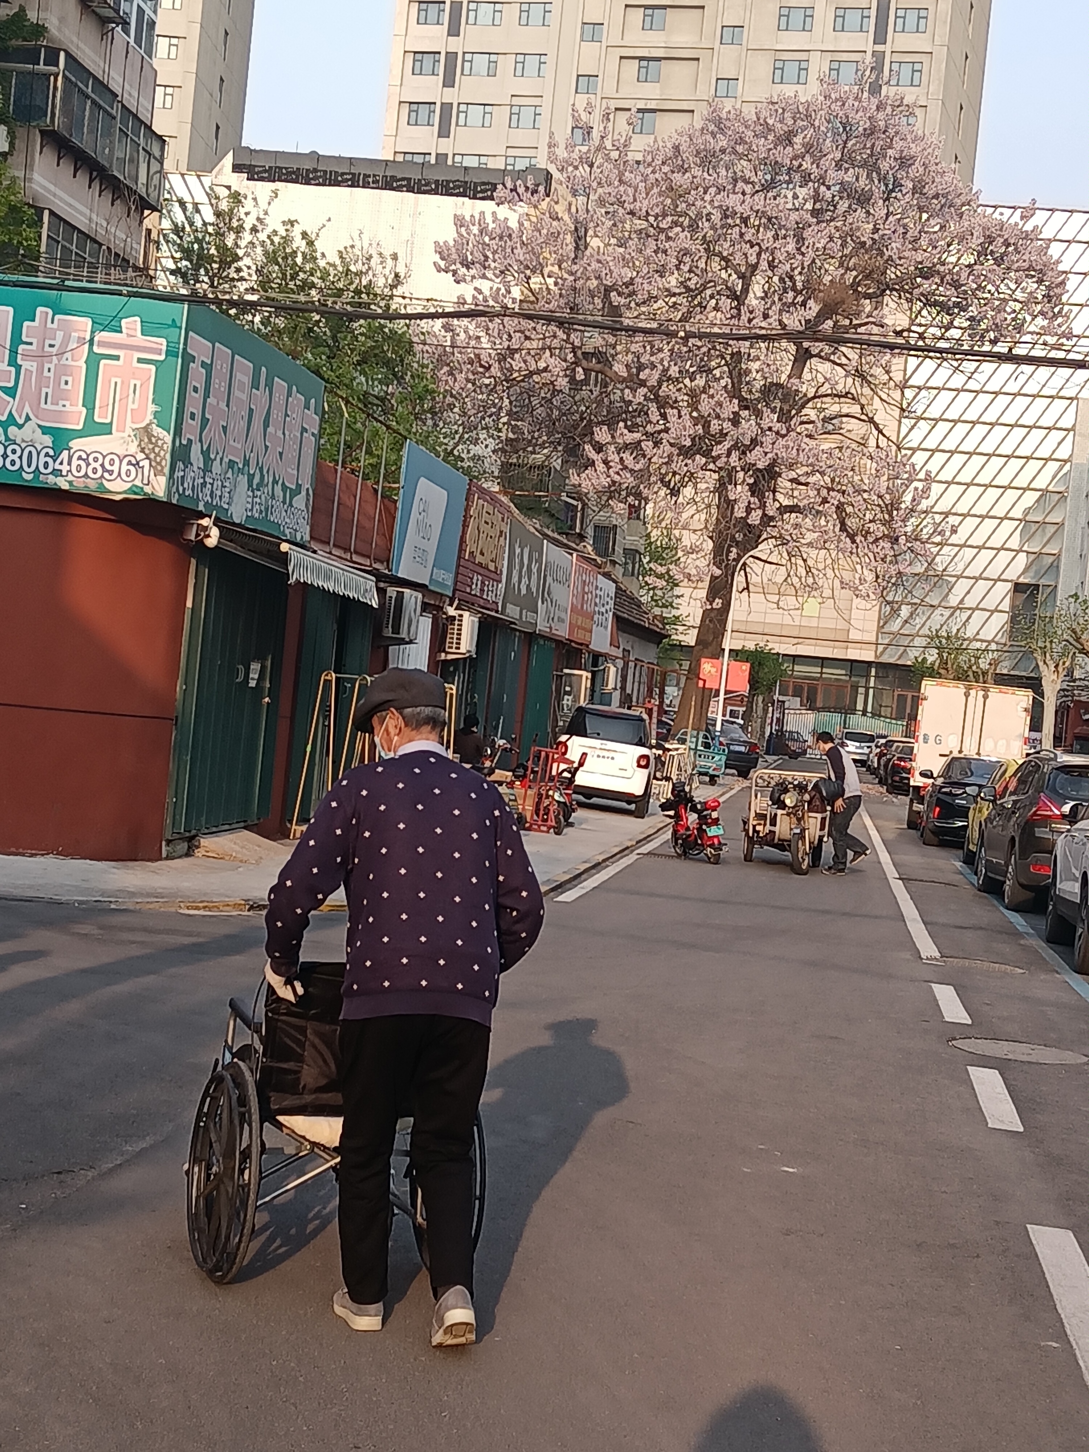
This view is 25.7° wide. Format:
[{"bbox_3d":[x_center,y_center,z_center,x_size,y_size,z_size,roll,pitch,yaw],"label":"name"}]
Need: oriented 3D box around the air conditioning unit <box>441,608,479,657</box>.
[{"bbox_3d":[-1.107,-1.244,32.134,0.290,0.550,0.800,5,1,7],"label":"air conditioning unit"}]

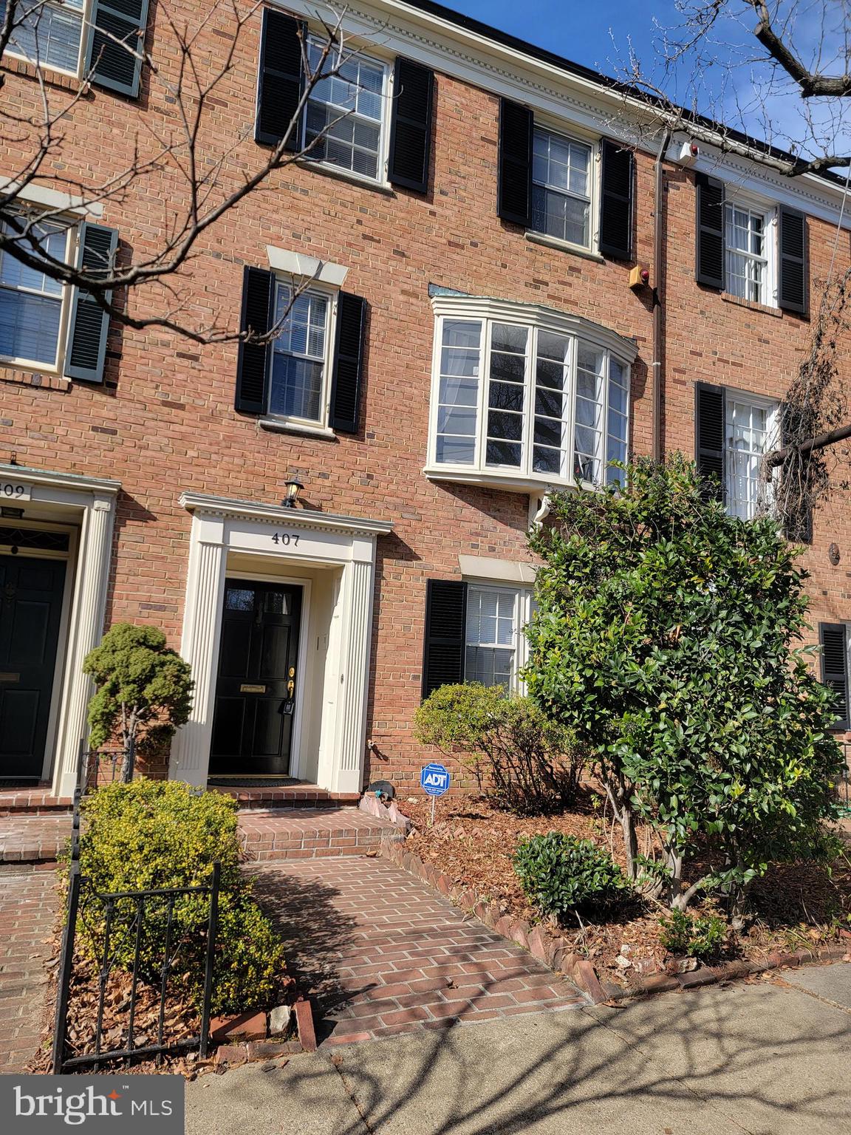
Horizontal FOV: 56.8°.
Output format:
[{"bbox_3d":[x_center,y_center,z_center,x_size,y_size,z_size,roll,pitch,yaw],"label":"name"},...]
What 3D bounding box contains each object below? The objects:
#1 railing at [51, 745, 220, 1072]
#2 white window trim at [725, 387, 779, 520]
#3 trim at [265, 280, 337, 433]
[{"bbox_3d":[-1.686,1.537,4.312,0.515,0.820,3.280,7,-9,-23],"label":"railing"},{"bbox_3d":[4.069,-1.341,9.865,0.937,1.732,0.140,7,-9,-23],"label":"white window trim"},{"bbox_3d":[-1.211,-2.050,7.568,0.667,1.555,0.140,7,-9,-23],"label":"trim"}]

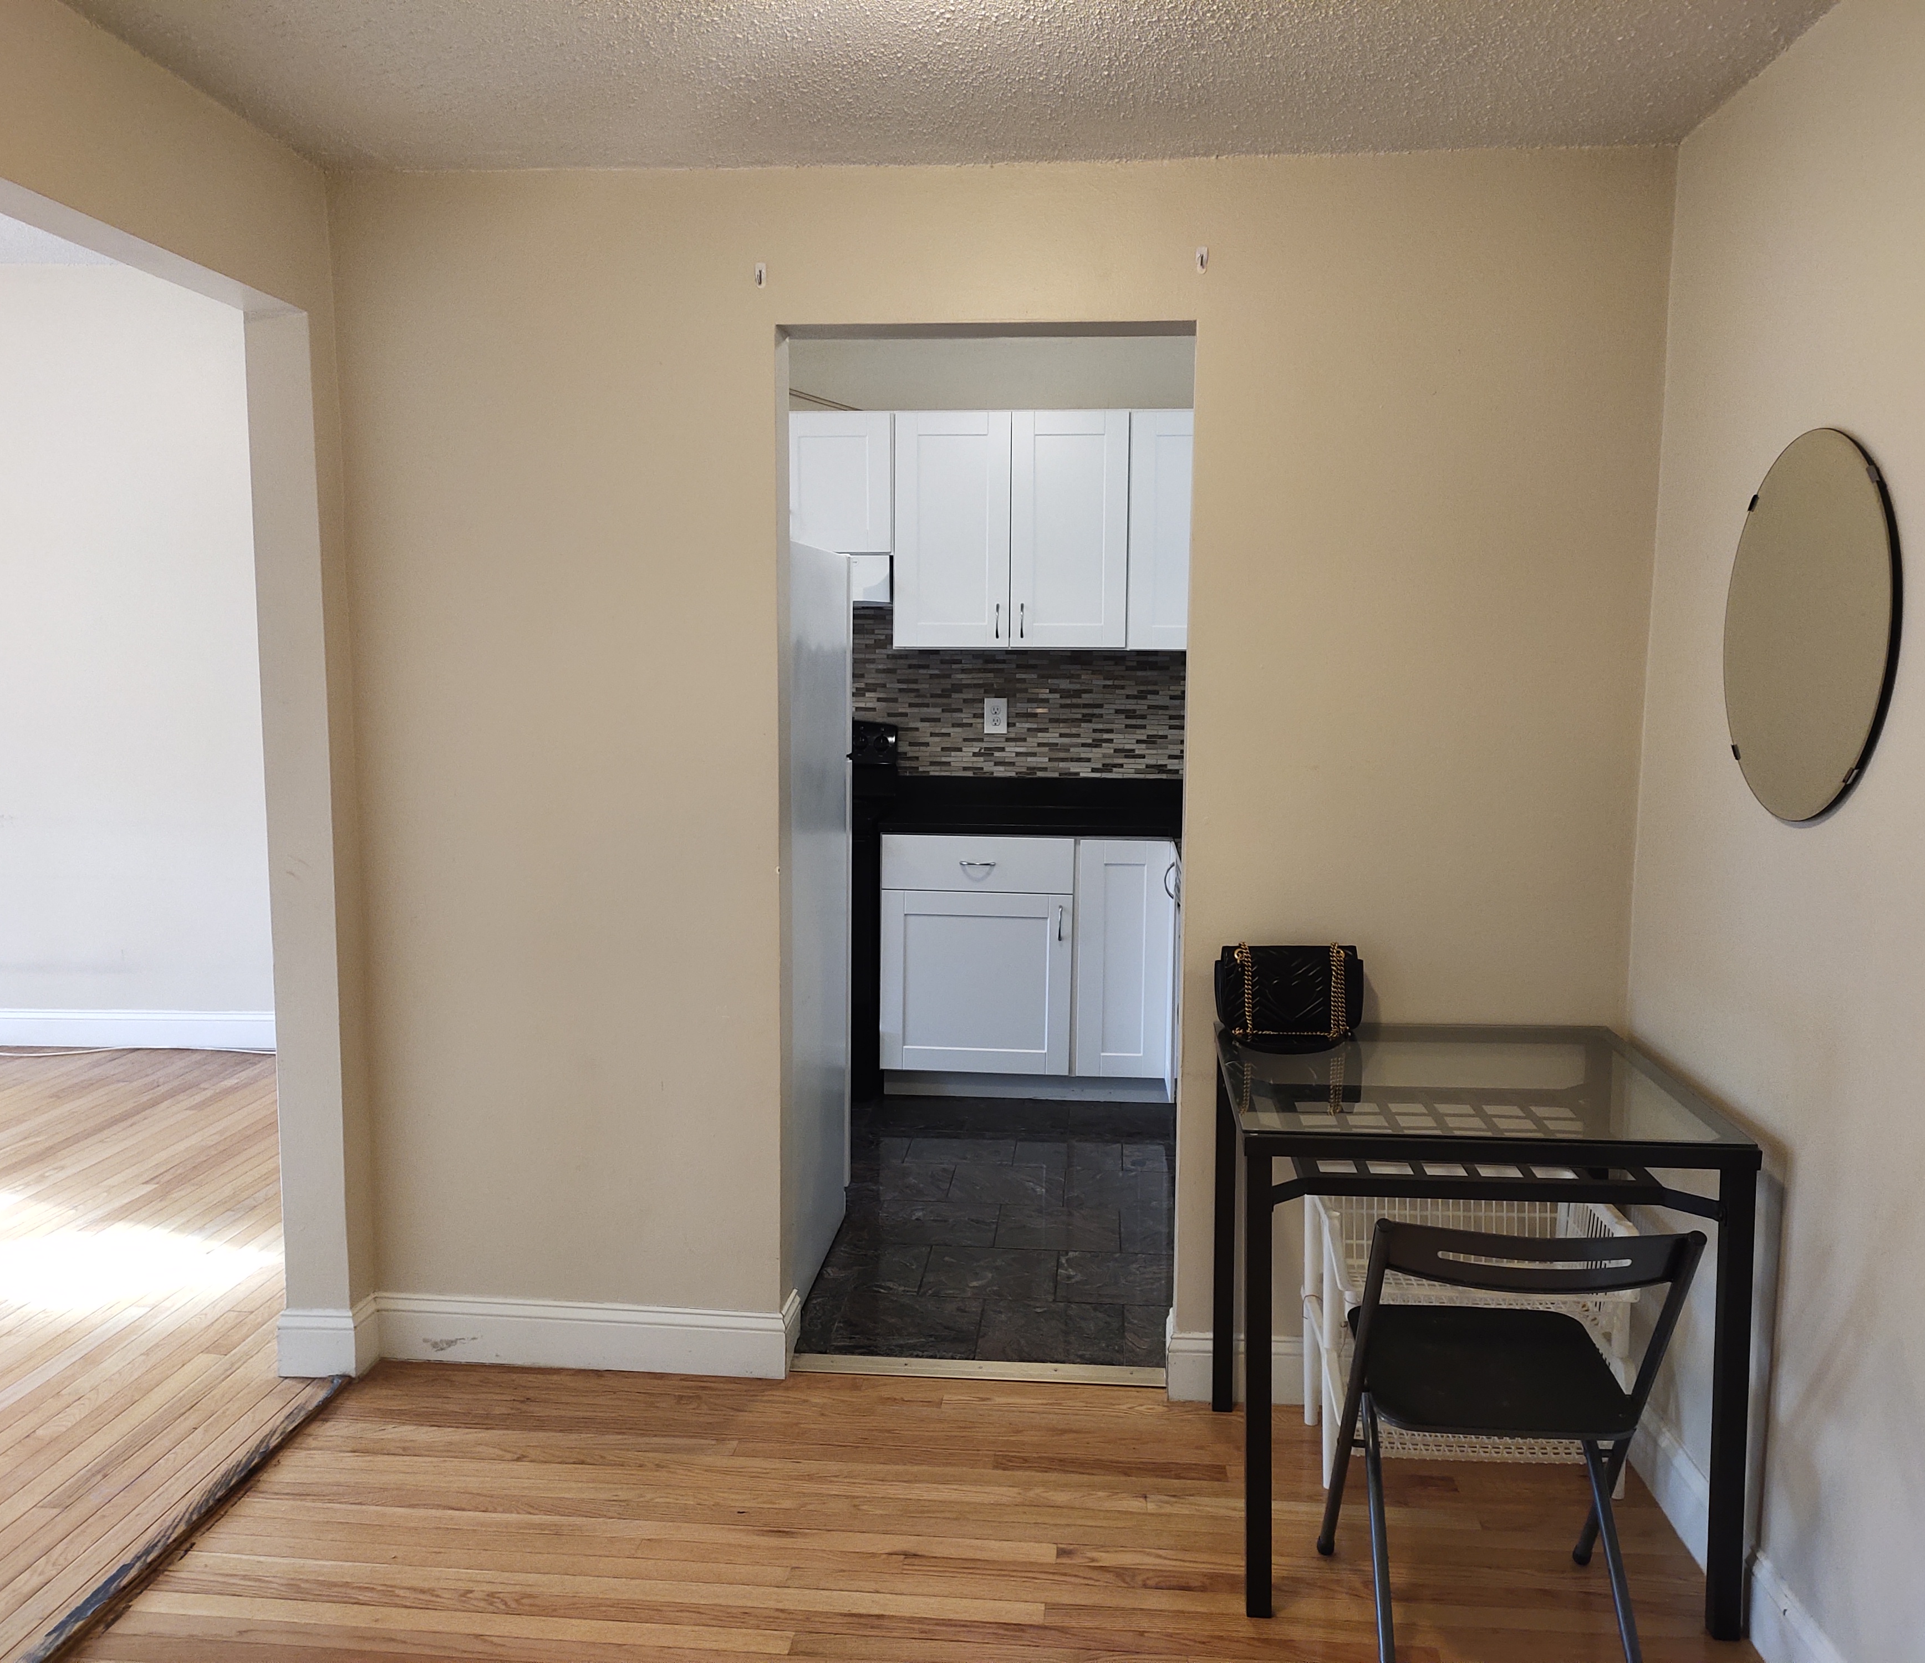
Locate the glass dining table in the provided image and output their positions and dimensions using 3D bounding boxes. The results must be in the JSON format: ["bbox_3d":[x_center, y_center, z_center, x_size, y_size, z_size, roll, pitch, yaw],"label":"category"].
[{"bbox_3d":[0.787,0.762,2.422,0.705,0.740,0.645,1,6,3],"label":"glass dining table"}]

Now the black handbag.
[{"bbox_3d":[0.559,0.284,2.538,0.255,0.175,0.085,1,6,5],"label":"black handbag"}]

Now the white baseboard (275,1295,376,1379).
[{"bbox_3d":[-1.253,0.997,2.907,0.155,0.130,0.100,1,6,5],"label":"white baseboard"}]

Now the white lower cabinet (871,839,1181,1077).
[{"bbox_3d":[0.227,0.360,4.942,0.928,0.767,0.600,1,6,5],"label":"white lower cabinet"}]

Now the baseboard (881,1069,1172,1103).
[{"bbox_3d":[0.213,0.817,4.776,0.931,0.105,0.020,1,6,5],"label":"baseboard"}]

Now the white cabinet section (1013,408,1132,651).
[{"bbox_3d":[0.363,-0.992,4.944,0.384,0.766,0.320,1,6,5],"label":"white cabinet section"}]

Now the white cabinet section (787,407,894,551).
[{"bbox_3d":[-0.403,-1.165,4.994,0.377,0.451,0.320,1,6,5],"label":"white cabinet section"}]

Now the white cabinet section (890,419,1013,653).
[{"bbox_3d":[-0.021,-1.000,4.978,0.387,0.766,0.320,1,6,5],"label":"white cabinet section"}]

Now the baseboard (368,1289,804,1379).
[{"bbox_3d":[-0.752,0.998,2.917,0.827,0.135,0.023,1,6,5],"label":"baseboard"}]

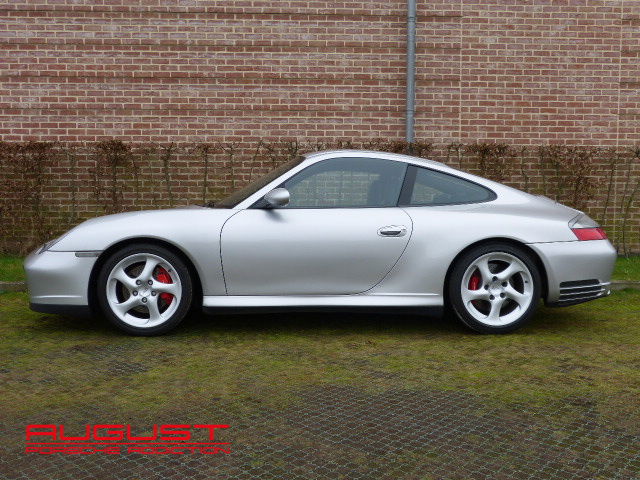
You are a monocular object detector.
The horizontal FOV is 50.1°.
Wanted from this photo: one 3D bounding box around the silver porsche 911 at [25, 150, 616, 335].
[{"bbox_3d":[0.000,-0.045,5.413,4.435,1.290,1.840,0,3,-5],"label":"silver porsche 911"}]

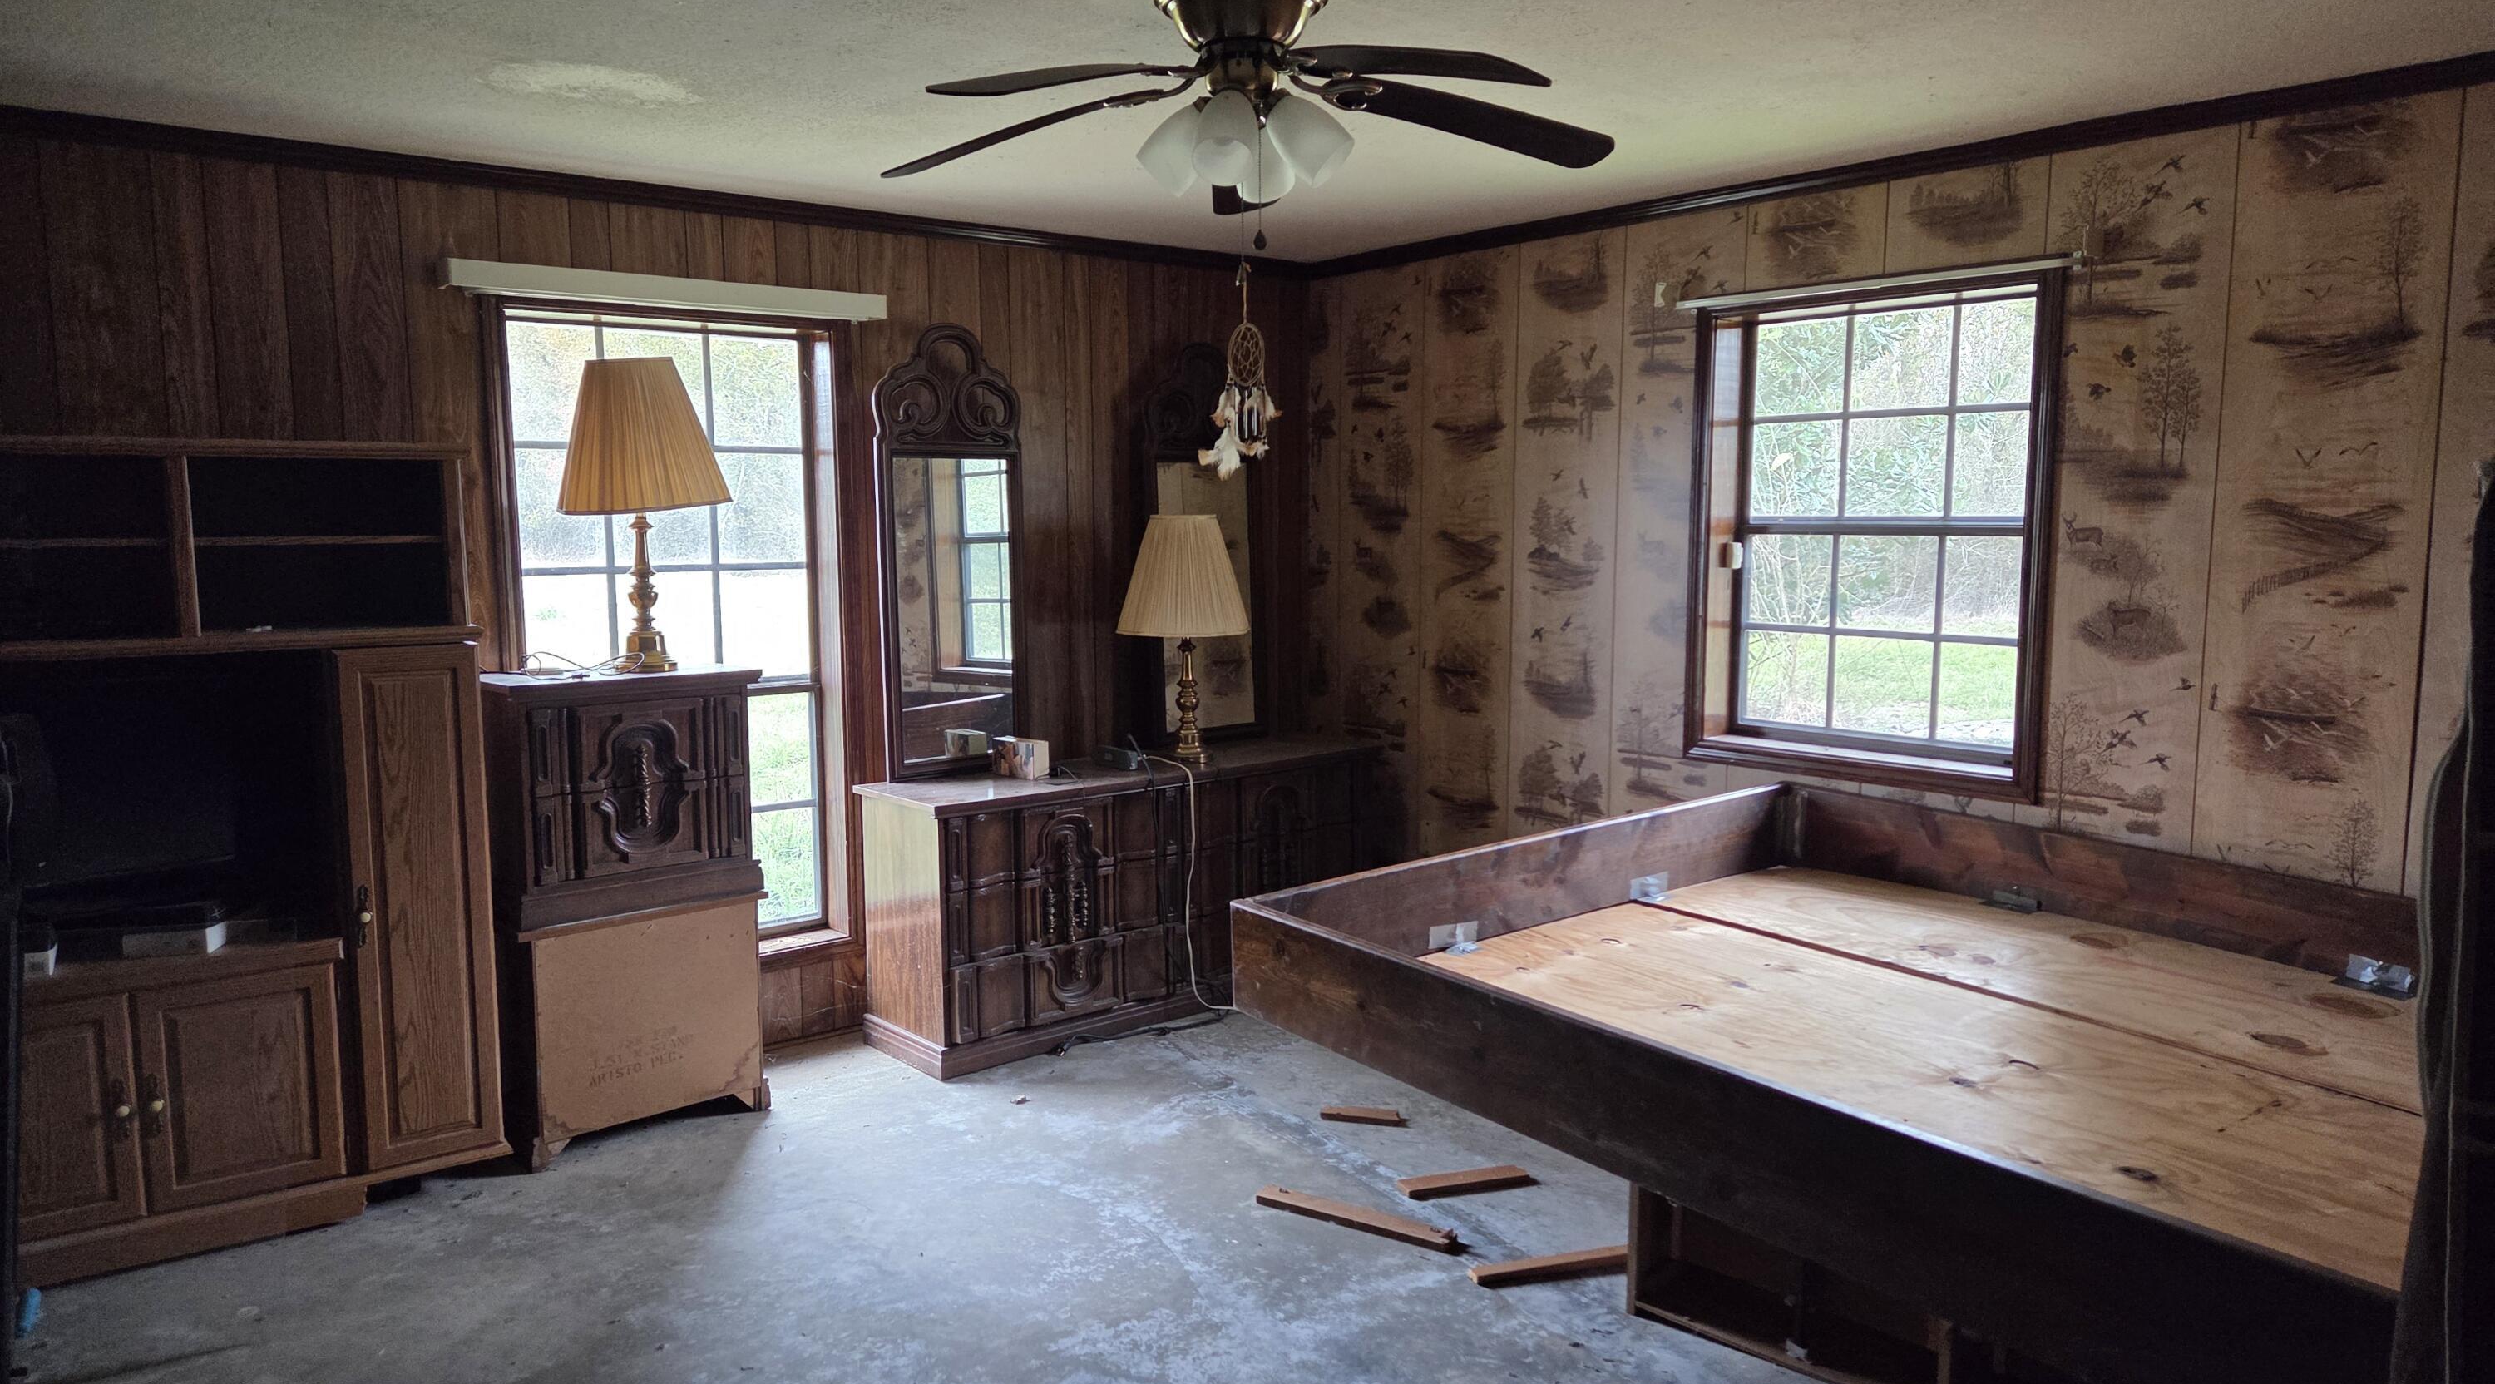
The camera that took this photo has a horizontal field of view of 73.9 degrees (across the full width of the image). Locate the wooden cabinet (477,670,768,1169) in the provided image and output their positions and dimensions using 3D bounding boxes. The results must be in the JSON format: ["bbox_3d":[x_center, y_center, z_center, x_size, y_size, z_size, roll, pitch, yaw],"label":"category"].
[{"bbox_3d":[-1.603,0.531,4.276,0.630,1.175,0.410,-5,8,-38],"label":"wooden cabinet"}]

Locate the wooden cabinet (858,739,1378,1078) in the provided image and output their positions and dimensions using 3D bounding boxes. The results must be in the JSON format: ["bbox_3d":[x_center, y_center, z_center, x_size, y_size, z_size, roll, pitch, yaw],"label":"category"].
[{"bbox_3d":[-0.338,0.618,5.323,1.760,0.767,0.455,-6,8,-41],"label":"wooden cabinet"}]

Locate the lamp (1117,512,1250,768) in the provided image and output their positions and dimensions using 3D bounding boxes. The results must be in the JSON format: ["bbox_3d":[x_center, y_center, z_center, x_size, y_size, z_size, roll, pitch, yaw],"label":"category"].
[{"bbox_3d":[-0.186,-0.167,5.281,0.420,0.799,0.420,0,6,0],"label":"lamp"}]

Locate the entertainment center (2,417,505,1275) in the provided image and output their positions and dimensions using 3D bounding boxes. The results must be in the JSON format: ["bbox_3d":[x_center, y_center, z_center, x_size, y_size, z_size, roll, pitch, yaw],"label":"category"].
[{"bbox_3d":[-2.328,0.326,3.666,1.130,1.720,0.470,-5,8,-38],"label":"entertainment center"}]

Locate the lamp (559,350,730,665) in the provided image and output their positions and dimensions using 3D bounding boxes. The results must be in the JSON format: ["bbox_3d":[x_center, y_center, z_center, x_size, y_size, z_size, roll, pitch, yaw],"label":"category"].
[{"bbox_3d":[-1.550,-0.446,4.203,0.440,0.787,0.440,-5,8,-38],"label":"lamp"}]

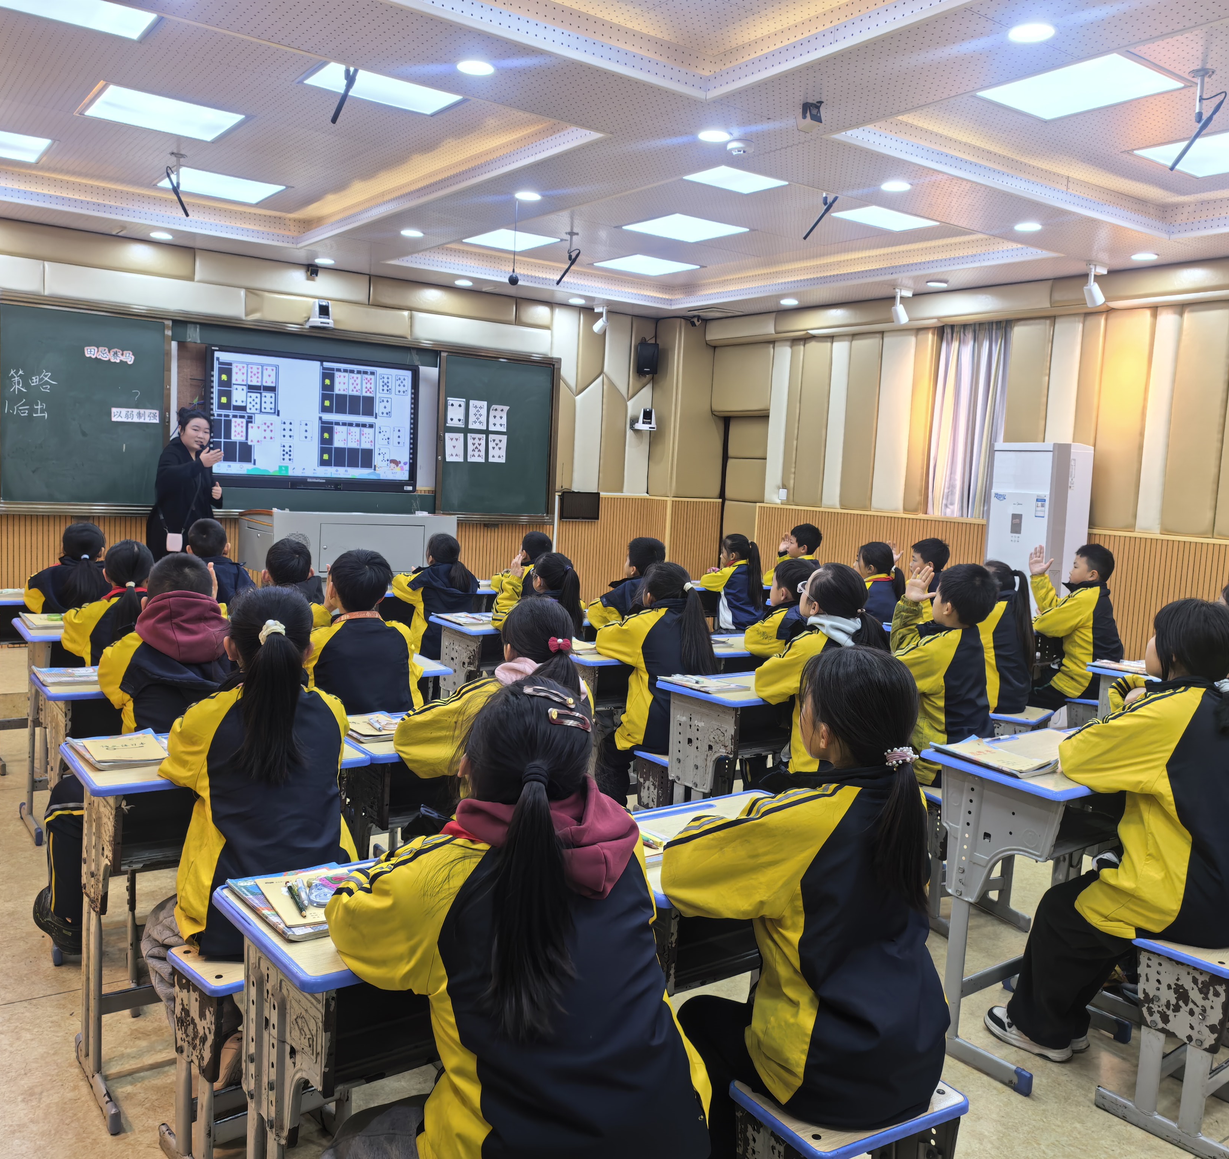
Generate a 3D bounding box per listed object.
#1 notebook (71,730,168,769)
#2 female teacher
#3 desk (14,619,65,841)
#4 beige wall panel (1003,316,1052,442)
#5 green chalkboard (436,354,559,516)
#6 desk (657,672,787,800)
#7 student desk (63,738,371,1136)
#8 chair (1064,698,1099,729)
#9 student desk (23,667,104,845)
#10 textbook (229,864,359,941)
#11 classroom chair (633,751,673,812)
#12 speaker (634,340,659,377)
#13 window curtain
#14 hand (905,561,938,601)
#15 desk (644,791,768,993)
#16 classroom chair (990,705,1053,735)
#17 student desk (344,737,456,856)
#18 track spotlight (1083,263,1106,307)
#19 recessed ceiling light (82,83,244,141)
[{"bbox_3d":[-1.086,0.366,2.371,0.178,0.020,0.245,-1,7,-35],"label":"notebook"},{"bbox_3d":[-2.607,-0.266,6.481,0.400,1.545,0.460,7,7,34],"label":"female teacher"},{"bbox_3d":[-1.978,0.560,4.192,0.600,0.755,0.400,-1,7,-37],"label":"desk"},{"bbox_3d":[2.635,-1.010,6.887,0.060,1.310,0.300,-1,7,-35],"label":"beige wall panel"},{"bbox_3d":[-0.905,-1.078,8.299,1.000,1.230,0.050,-1,7,-35],"label":"green chalkboard"},{"bbox_3d":[0.473,0.733,3.720,0.600,0.755,0.400,-2,8,-41],"label":"desk"},{"bbox_3d":[-0.917,0.755,2.489,0.600,0.759,0.415,-1,7,-35],"label":"student desk"},{"bbox_3d":[2.461,0.817,5.444,0.280,0.440,0.340,7,7,33],"label":"chair"},{"bbox_3d":[-1.408,0.666,3.277,0.600,0.715,0.450,-1,7,-35],"label":"student desk"},{"bbox_3d":[-0.458,0.478,1.632,0.178,0.014,0.240,-1,7,-35],"label":"textbook"},{"bbox_3d":[0.280,0.858,3.953,0.340,0.440,0.280,-2,7,-38],"label":"classroom chair"},{"bbox_3d":[0.263,-1.819,8.820,0.190,0.300,0.190,2,6,-7],"label":"speaker"},{"bbox_3d":[2.419,-1.059,7.245,0.100,1.320,0.540,-1,7,-35],"label":"window curtain"},{"bbox_3d":[1.145,0.009,4.000,0.115,0.145,0.060,18,19,21],"label":"hand"},{"bbox_3d":[0.179,0.881,2.132,0.600,0.755,0.400,-1,7,-37],"label":"desk"},{"bbox_3d":[1.855,0.835,4.967,0.280,0.440,0.340,8,7,39],"label":"classroom chair"},{"bbox_3d":[-0.442,0.754,2.899,0.600,0.720,0.450,-1,7,-35],"label":"student desk"},{"bbox_3d":[2.865,-1.762,6.403,0.135,0.250,0.085,-1,7,-37],"label":"track spotlight"},{"bbox_3d":[-2.150,-2.235,5.139,0.600,0.040,0.600,-1,7,-37],"label":"recessed ceiling light"}]

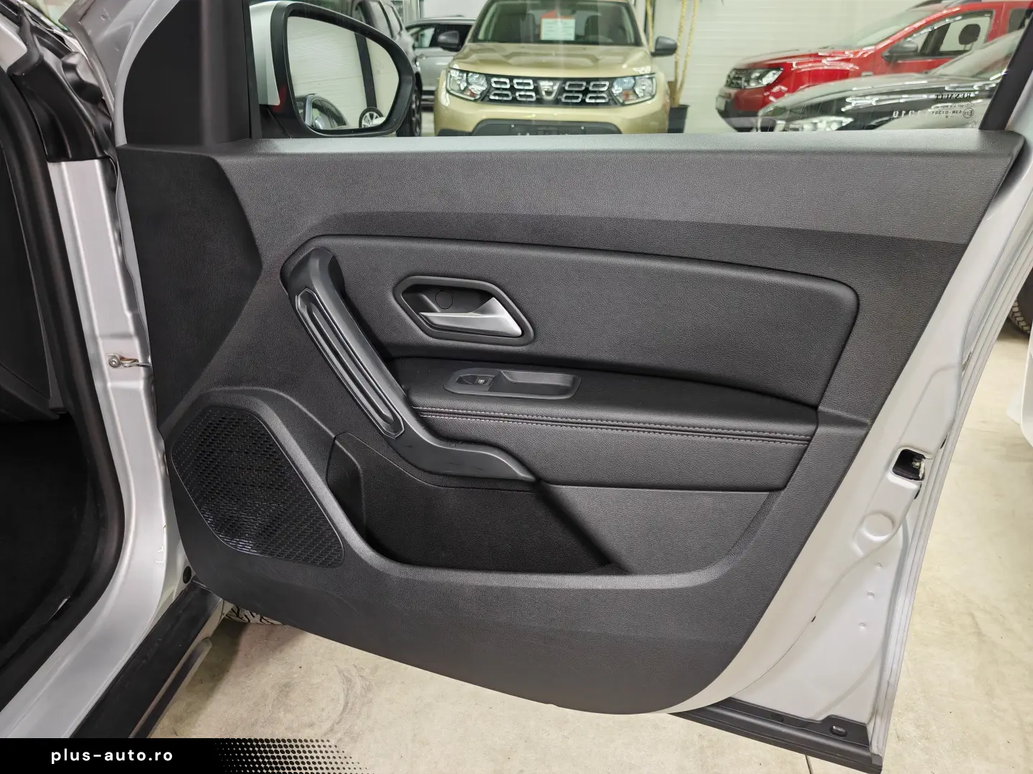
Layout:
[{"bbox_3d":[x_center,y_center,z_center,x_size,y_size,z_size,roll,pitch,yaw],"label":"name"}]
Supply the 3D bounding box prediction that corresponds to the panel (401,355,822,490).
[{"bbox_3d":[0.079,0.044,0.815,0.420,0.110,0.085,3,24,17],"label":"panel"}]

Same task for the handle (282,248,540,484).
[{"bbox_3d":[-0.117,-0.020,0.851,0.285,0.225,0.075,7,25,15],"label":"handle"}]

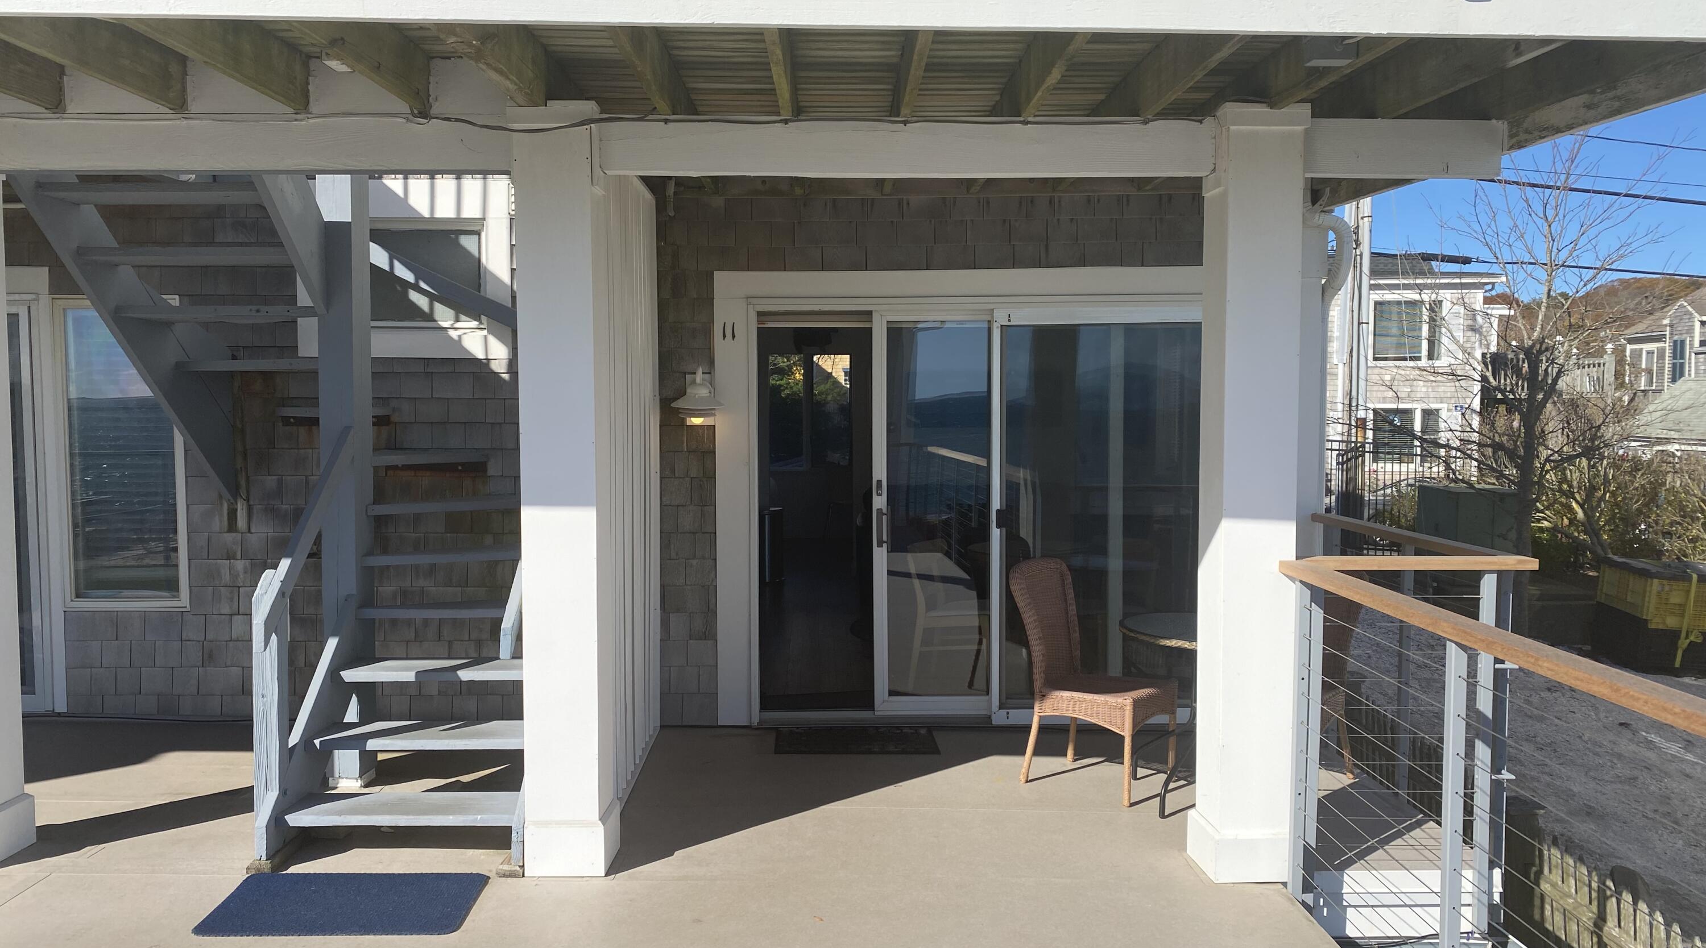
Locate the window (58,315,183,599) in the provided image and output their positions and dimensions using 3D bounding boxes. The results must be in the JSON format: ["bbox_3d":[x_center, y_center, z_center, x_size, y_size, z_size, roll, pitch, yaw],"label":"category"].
[{"bbox_3d":[-3.454,-0.095,6.065,0.555,1.434,0.081,0,3,-1],"label":"window"}]

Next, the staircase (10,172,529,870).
[{"bbox_3d":[-2.011,-0.011,5.132,1.798,2.586,1.919,0,3,-1],"label":"staircase"}]

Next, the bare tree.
[{"bbox_3d":[8.429,-1.090,16.000,3.500,6.200,3.500,0,3,-1],"label":"bare tree"}]

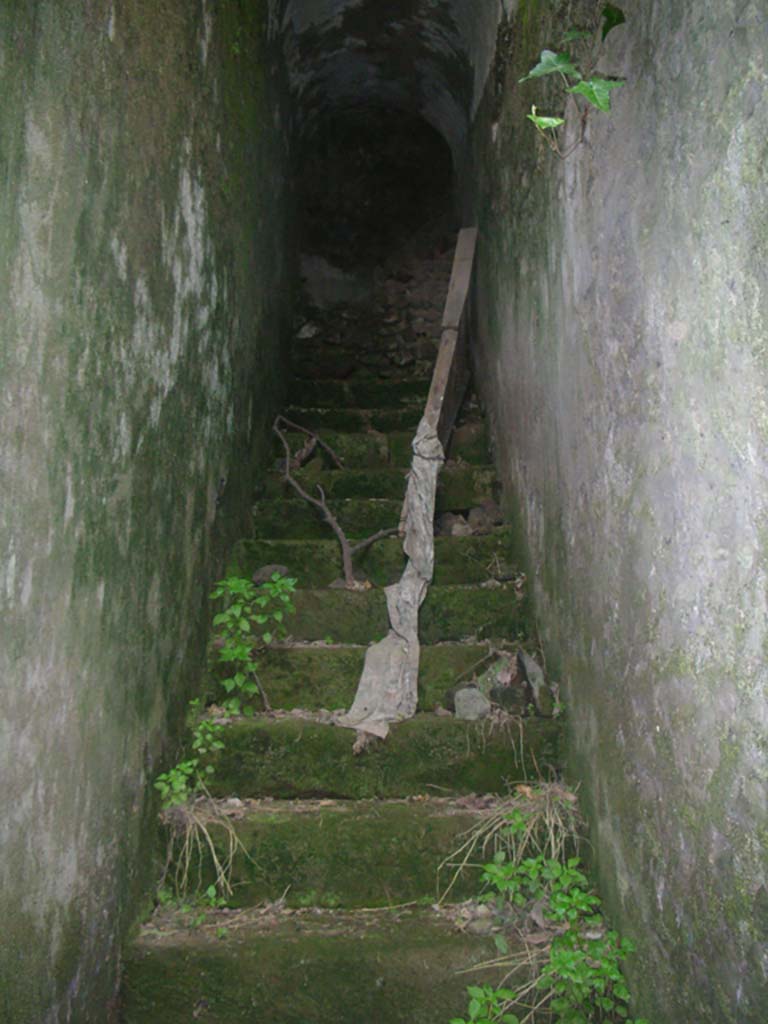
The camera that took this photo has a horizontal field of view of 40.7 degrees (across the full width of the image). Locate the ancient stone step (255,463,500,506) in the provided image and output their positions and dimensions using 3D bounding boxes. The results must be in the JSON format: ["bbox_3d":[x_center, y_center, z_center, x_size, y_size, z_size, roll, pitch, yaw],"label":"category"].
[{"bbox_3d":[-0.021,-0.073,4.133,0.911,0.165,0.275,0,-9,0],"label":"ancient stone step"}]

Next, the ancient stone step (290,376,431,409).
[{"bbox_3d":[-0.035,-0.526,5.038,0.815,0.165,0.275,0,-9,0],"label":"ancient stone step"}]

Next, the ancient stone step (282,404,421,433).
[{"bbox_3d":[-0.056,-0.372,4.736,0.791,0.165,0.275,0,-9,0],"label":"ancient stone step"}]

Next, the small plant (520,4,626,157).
[{"bbox_3d":[0.398,-0.917,2.200,0.190,0.300,0.240,0,-9,0],"label":"small plant"}]

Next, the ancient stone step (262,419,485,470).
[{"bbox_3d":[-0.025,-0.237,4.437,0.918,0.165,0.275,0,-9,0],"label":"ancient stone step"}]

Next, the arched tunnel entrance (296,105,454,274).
[{"bbox_3d":[-0.051,-1.910,6.150,0.940,1.040,0.320,0,-9,0],"label":"arched tunnel entrance"}]

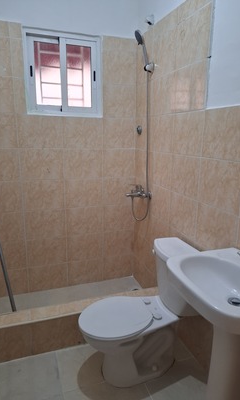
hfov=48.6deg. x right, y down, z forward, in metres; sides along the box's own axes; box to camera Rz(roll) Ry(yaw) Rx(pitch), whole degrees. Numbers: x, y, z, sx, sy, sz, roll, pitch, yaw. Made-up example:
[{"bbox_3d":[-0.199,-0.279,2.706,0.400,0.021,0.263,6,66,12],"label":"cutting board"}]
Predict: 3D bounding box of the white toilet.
[{"bbox_3d":[0.094,0.683,1.569,0.668,0.770,0.375,-4,14,-19],"label":"white toilet"}]

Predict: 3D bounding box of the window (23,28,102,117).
[{"bbox_3d":[-0.419,-0.948,2.036,0.590,0.600,0.080,-4,14,-19],"label":"window"}]

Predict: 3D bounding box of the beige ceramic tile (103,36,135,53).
[{"bbox_3d":[0.004,-1.220,2.089,0.297,0.100,0.010,-4,15,-19],"label":"beige ceramic tile"}]

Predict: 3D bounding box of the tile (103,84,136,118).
[{"bbox_3d":[-0.005,-0.813,2.181,0.283,0.248,0.010,-4,14,-19],"label":"tile"}]

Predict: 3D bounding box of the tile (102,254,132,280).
[{"bbox_3d":[-0.022,0.641,2.549,0.297,0.233,0.010,-4,15,-19],"label":"tile"}]

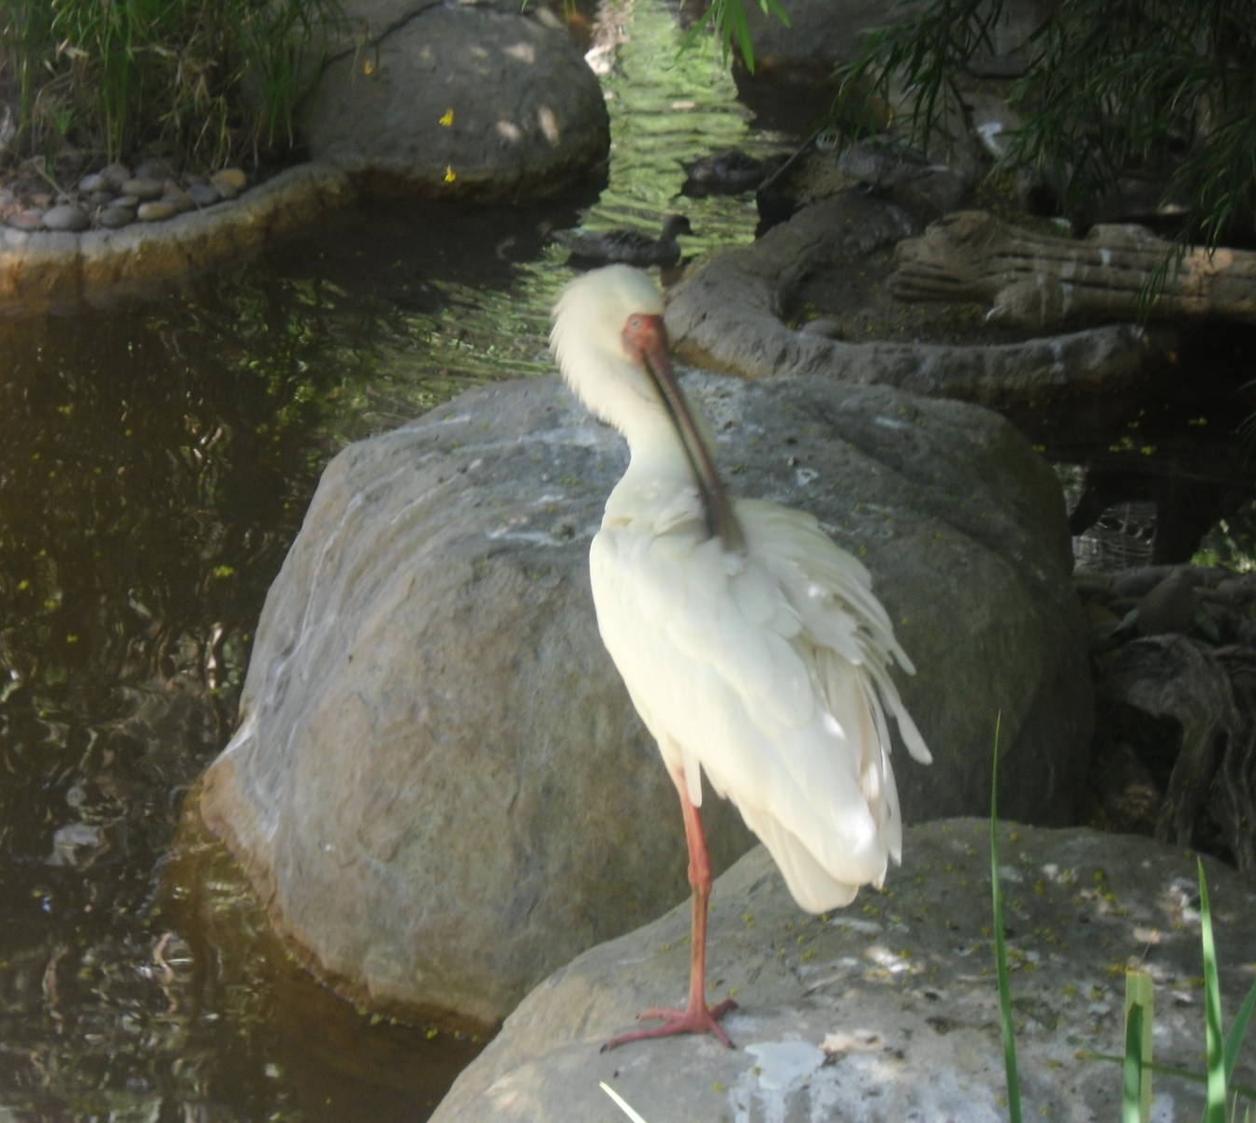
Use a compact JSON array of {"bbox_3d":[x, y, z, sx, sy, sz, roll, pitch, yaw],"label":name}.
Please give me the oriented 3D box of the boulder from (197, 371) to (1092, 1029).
[{"bbox_3d":[0.025,0.115,5.615,1.300,0.670,1.250,0,14,0],"label":"boulder"}]

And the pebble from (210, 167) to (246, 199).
[{"bbox_3d":[-1.074,-1.018,10.700,0.101,0.082,0.086,0,14,0],"label":"pebble"}]

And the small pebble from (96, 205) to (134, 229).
[{"bbox_3d":[-1.325,-0.892,10.300,0.097,0.060,0.082,0,14,0],"label":"small pebble"}]

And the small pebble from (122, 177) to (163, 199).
[{"bbox_3d":[-1.299,-0.999,10.650,0.110,0.059,0.093,0,14,0],"label":"small pebble"}]

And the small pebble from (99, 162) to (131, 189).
[{"bbox_3d":[-1.387,-1.041,10.800,0.092,0.086,0.078,0,14,0],"label":"small pebble"}]

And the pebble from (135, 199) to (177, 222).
[{"bbox_3d":[-1.230,-0.917,10.400,0.110,0.057,0.093,0,14,0],"label":"pebble"}]

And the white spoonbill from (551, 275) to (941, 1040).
[{"bbox_3d":[0.103,0.081,3.627,0.340,0.715,0.240,-2,14,-10],"label":"white spoonbill"}]

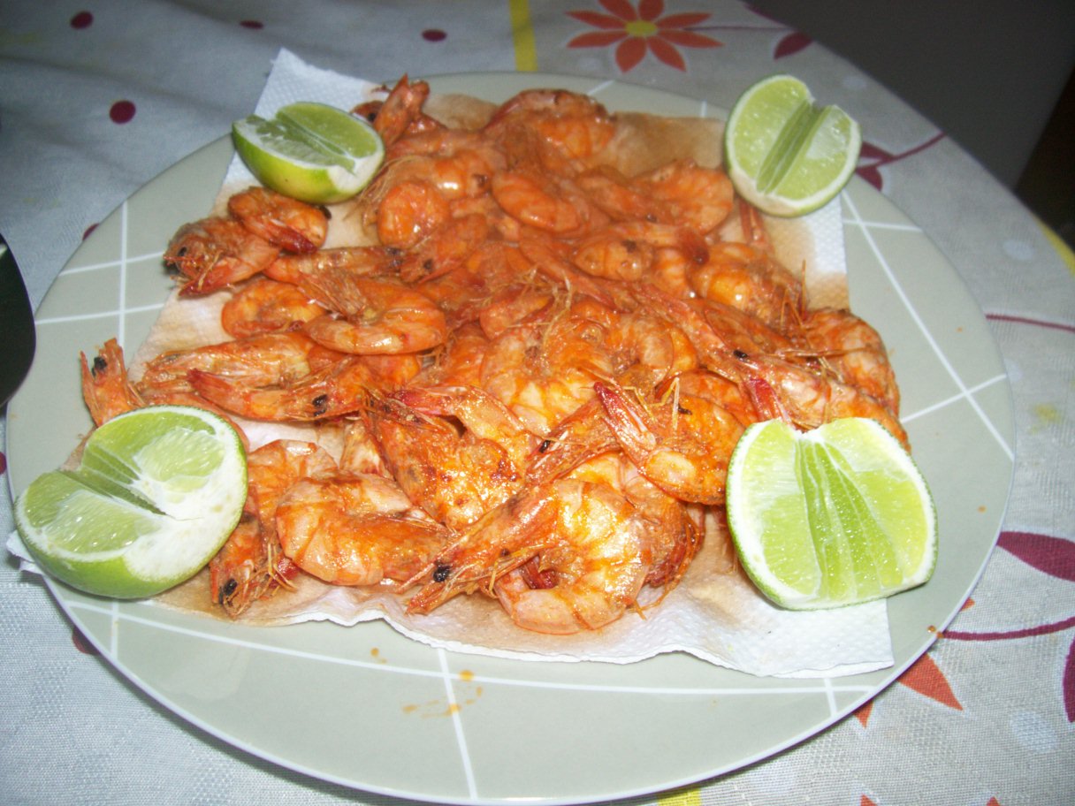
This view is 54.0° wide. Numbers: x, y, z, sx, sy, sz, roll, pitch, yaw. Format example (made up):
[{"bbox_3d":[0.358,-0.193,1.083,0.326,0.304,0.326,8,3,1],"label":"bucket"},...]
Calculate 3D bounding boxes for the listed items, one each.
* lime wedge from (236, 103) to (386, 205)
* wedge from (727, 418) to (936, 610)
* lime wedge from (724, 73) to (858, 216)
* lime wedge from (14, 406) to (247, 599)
[{"bbox_3d":[-0.074,-0.079,0.349,0.047,0.021,0.046,35,41,26],"label":"lime wedge"},{"bbox_3d":[0.067,0.028,0.253,0.049,0.024,0.045,-7,71,-9],"label":"wedge"},{"bbox_3d":[0.081,-0.082,0.354,0.045,0.022,0.046,33,71,0],"label":"lime wedge"},{"bbox_3d":[-0.090,0.028,0.249,0.047,0.026,0.051,17,46,30],"label":"lime wedge"}]

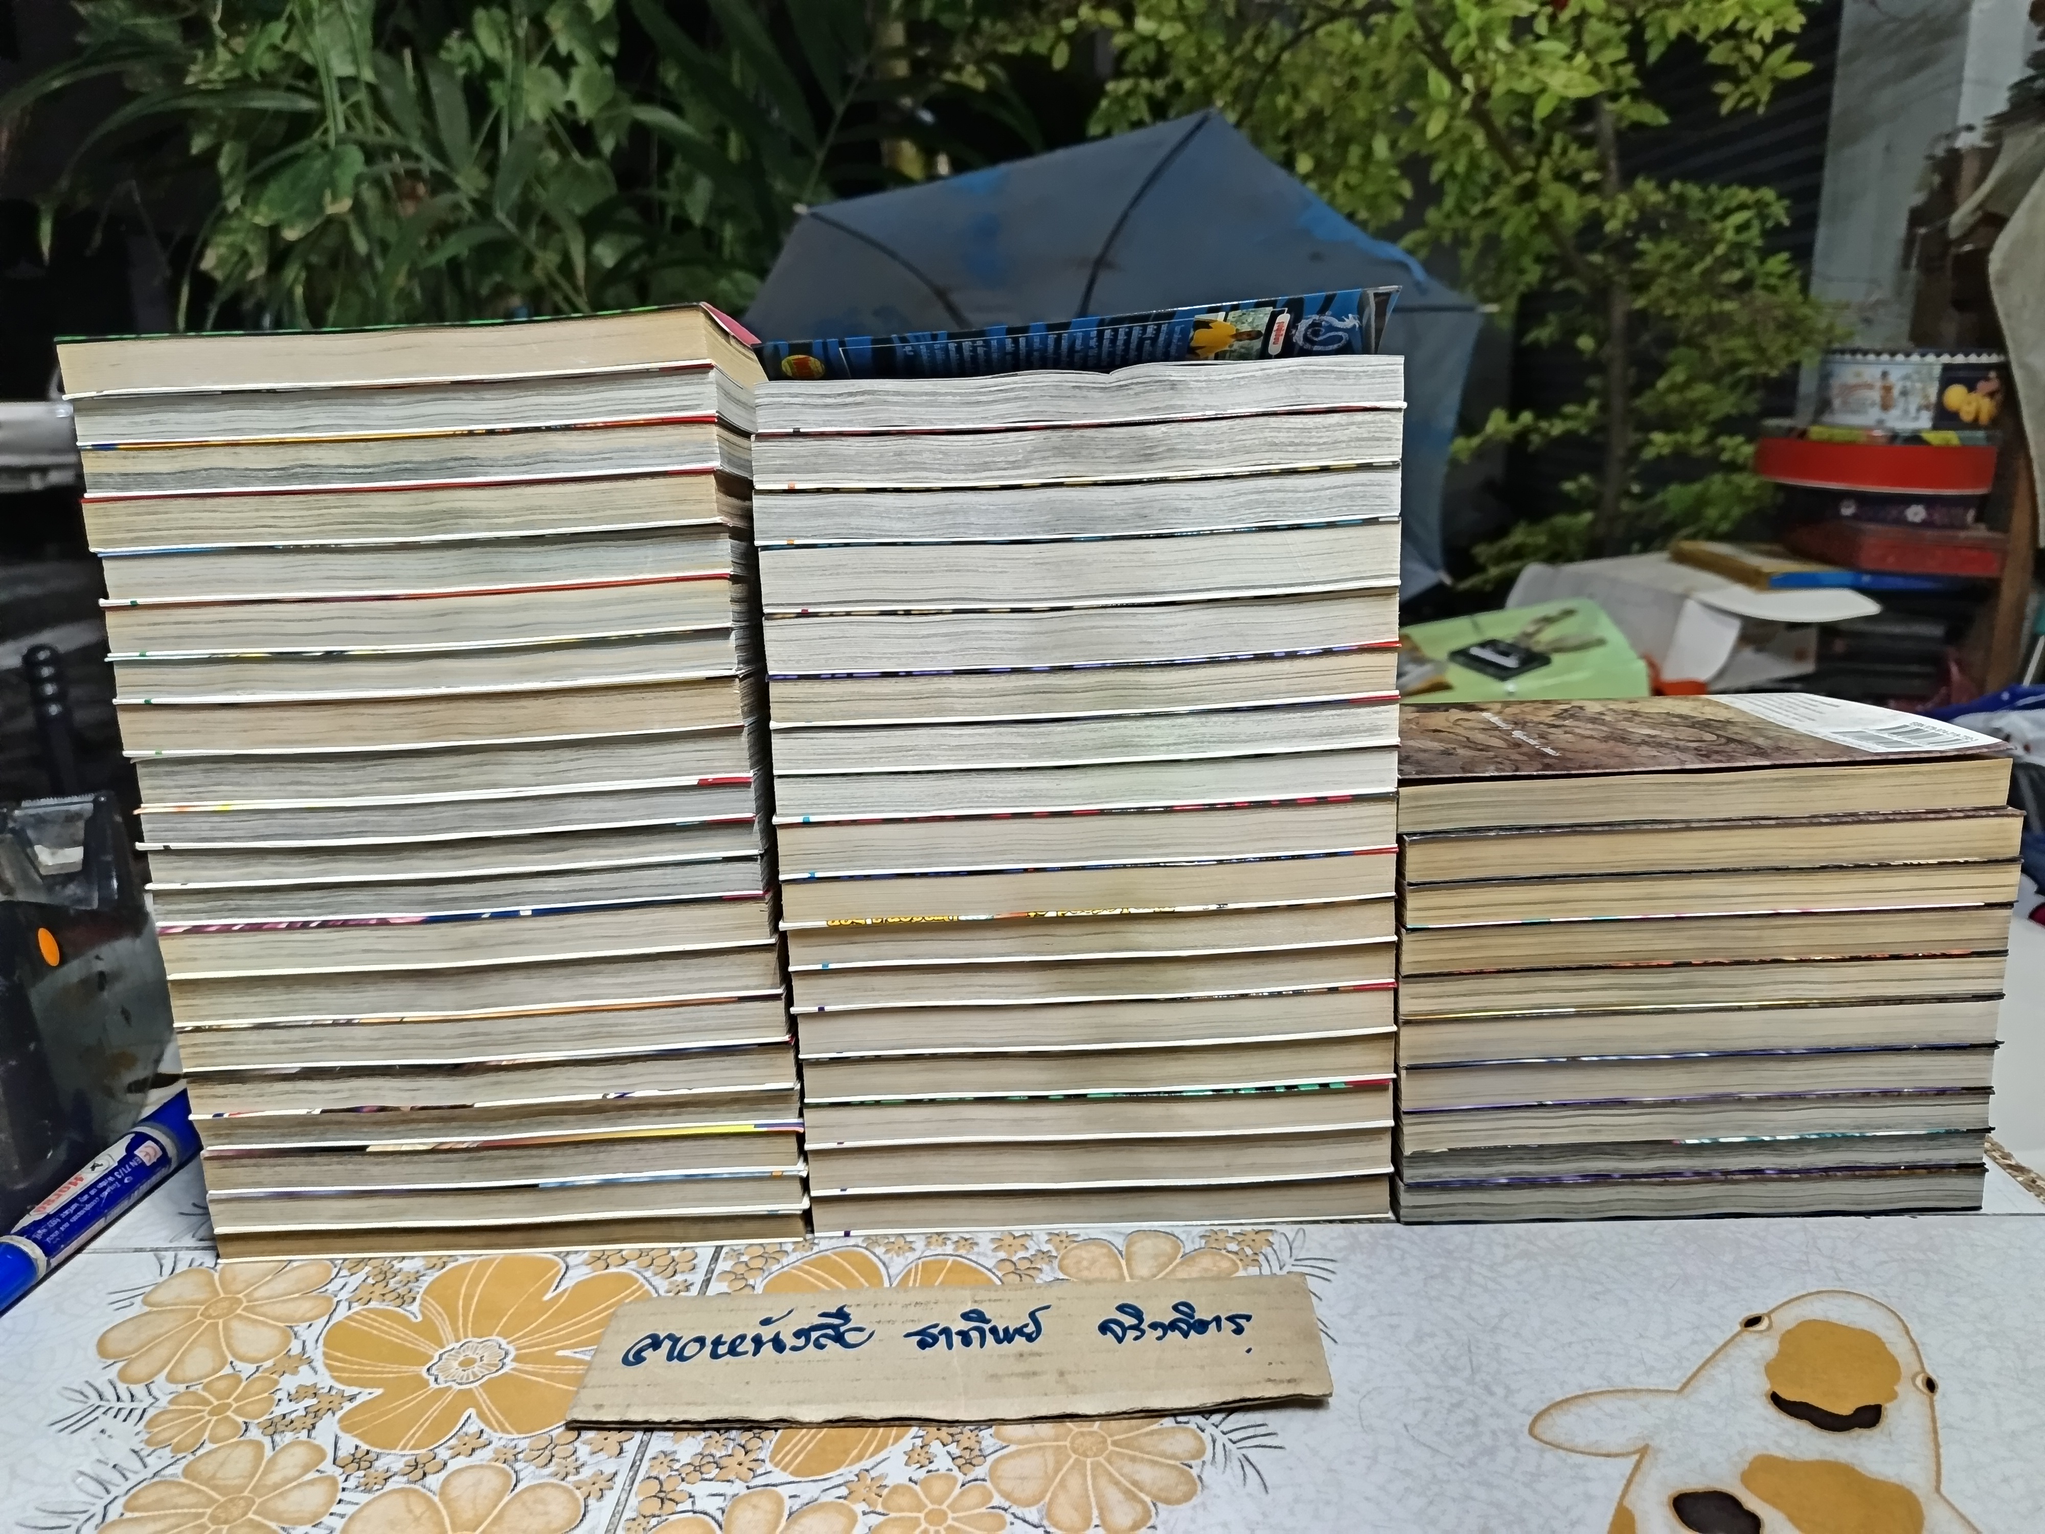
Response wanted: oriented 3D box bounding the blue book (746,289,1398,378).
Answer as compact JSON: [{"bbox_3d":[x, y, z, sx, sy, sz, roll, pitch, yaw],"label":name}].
[{"bbox_3d":[0.017,-0.132,0.451,0.182,0.024,0.105,-1,10,2],"label":"blue book"}]

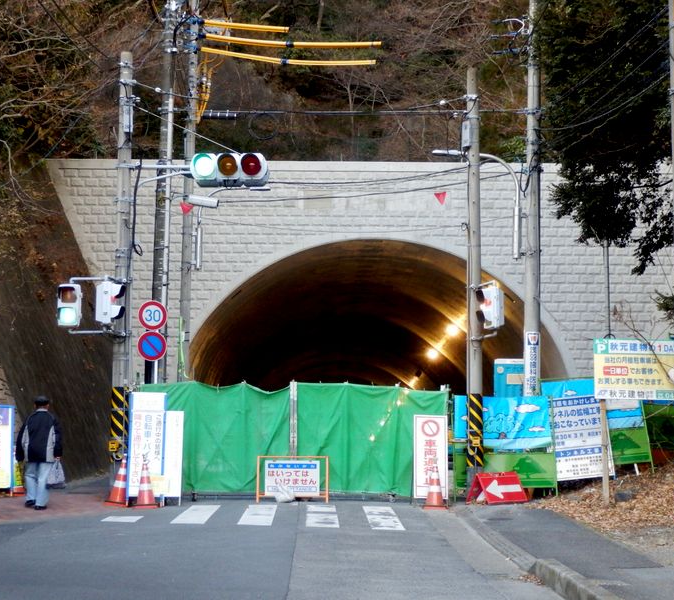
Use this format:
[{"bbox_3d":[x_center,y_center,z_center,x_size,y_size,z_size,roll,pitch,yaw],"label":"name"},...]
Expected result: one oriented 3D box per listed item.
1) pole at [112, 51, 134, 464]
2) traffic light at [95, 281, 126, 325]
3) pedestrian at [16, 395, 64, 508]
[{"bbox_3d":[-3.429,-0.468,28.211,0.270,7.120,0.270,0,-3,0],"label":"pole"},{"bbox_3d":[-3.611,0.040,28.000,0.410,0.700,0.370,-1,-3,9],"label":"traffic light"},{"bbox_3d":[-4.370,2.240,25.800,0.630,1.675,0.420,0,-4,5],"label":"pedestrian"}]

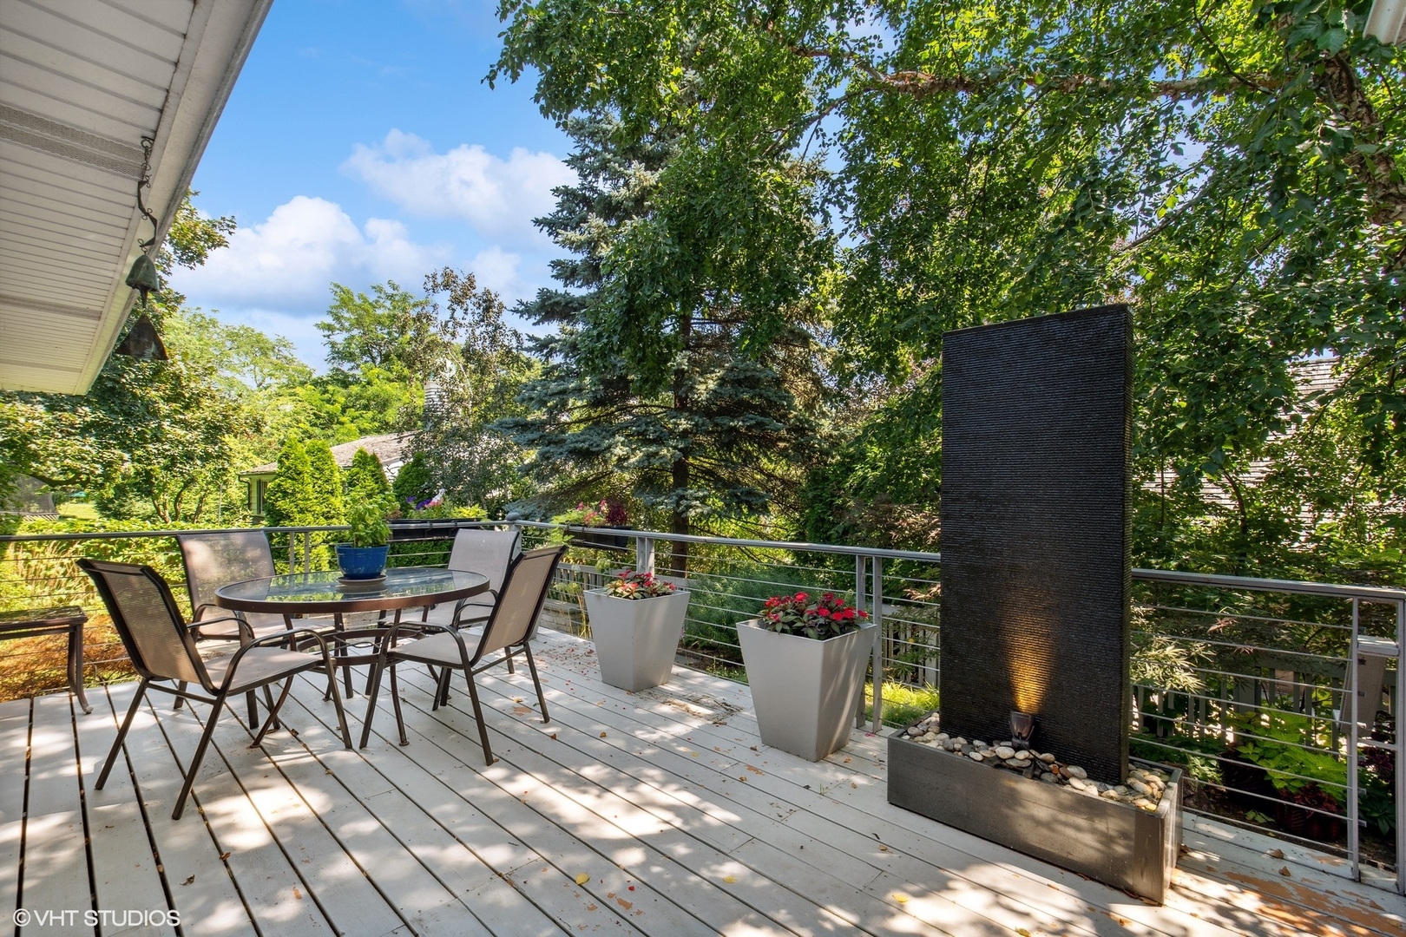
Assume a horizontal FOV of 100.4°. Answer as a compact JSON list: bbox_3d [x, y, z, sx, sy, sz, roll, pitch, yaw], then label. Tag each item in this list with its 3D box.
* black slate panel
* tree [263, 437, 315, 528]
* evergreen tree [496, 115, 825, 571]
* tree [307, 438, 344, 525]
[{"bbox_3d":[1.260,0.285,2.265,0.610,1.730,0.120,-1,-2,42],"label":"black slate panel"},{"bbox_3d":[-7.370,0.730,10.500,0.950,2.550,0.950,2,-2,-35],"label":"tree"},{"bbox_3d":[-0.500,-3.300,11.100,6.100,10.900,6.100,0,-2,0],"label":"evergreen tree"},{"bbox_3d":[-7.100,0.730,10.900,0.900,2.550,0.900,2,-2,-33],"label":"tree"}]

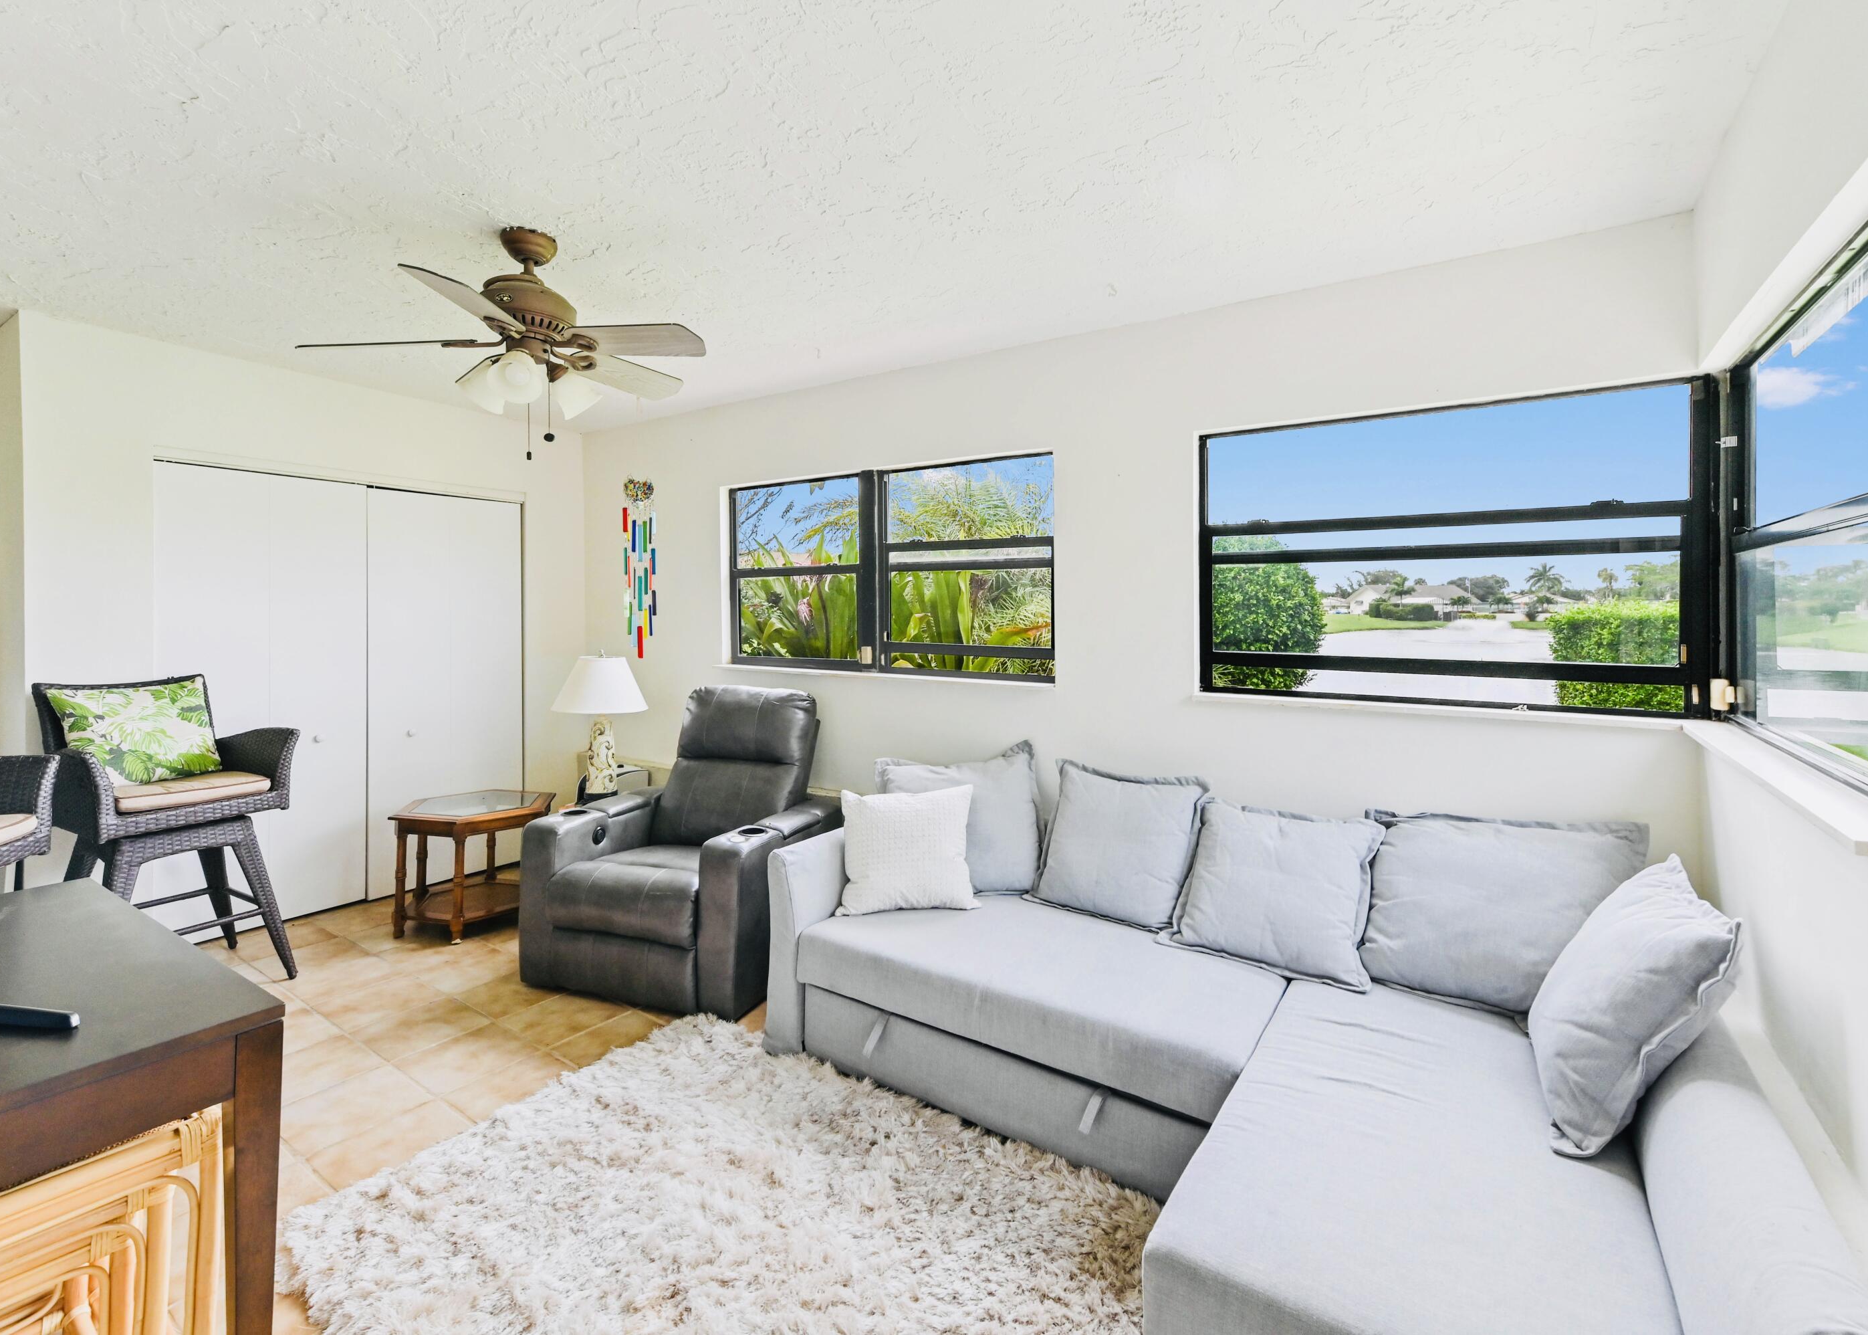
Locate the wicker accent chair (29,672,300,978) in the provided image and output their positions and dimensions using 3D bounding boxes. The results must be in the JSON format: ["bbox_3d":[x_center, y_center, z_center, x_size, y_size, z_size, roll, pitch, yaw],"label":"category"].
[{"bbox_3d":[-2.926,0.643,3.023,0.620,1.130,0.600,3,4,22],"label":"wicker accent chair"}]

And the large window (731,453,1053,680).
[{"bbox_3d":[-0.242,-0.413,3.486,1.838,0.900,0.080,4,4,35],"label":"large window"}]

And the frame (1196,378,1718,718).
[{"bbox_3d":[1.447,-0.313,2.310,1.307,0.860,0.080,4,4,35],"label":"frame"}]

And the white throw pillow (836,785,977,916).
[{"bbox_3d":[-0.090,0.618,2.730,0.460,0.440,0.150,0,-11,-11],"label":"white throw pillow"}]

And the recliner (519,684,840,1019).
[{"bbox_3d":[-1.014,0.683,3.330,0.920,1.090,0.920,2,4,18],"label":"recliner"}]

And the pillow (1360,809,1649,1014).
[{"bbox_3d":[1.484,0.650,2.058,0.570,0.500,0.180,4,-8,35],"label":"pillow"}]

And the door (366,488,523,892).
[{"bbox_3d":[-2.551,0.138,4.115,0.040,2.000,0.756,4,4,35],"label":"door"}]

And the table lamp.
[{"bbox_3d":[-1.610,0.293,3.777,0.460,0.690,0.460,4,4,35],"label":"table lamp"}]

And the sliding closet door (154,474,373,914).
[{"bbox_3d":[-2.980,0.167,3.501,0.040,2.000,0.745,4,4,35],"label":"sliding closet door"}]

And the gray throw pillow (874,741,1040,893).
[{"bbox_3d":[0.089,0.553,2.858,0.540,0.520,0.180,2,-4,10],"label":"gray throw pillow"}]

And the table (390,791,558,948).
[{"bbox_3d":[-2.121,0.917,3.651,0.610,0.540,0.690,3,4,28],"label":"table"}]

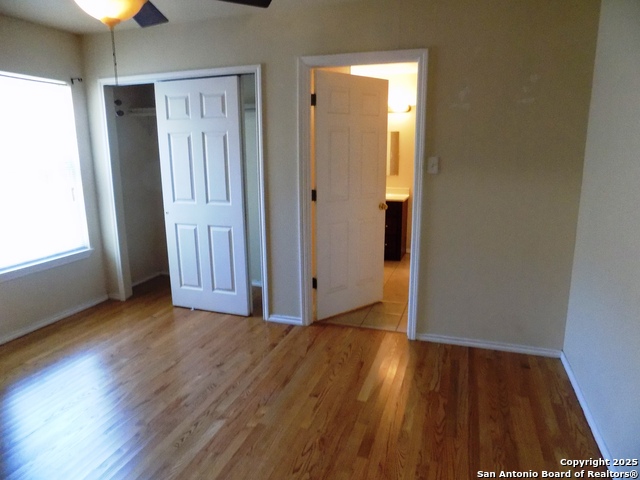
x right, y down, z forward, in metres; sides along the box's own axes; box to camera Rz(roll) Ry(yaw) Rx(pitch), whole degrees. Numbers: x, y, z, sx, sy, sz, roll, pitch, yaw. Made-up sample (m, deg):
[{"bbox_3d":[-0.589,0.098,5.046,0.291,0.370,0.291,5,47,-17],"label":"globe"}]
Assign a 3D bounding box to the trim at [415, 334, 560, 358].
[{"bbox_3d":[1.224,0.776,3.138,0.995,0.060,0.018,4,12,18],"label":"trim"}]

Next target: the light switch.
[{"bbox_3d":[0.805,-0.526,3.013,0.070,0.116,0.012,4,12,18],"label":"light switch"}]

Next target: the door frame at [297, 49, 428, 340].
[{"bbox_3d":[0.308,-0.297,3.276,0.940,2.120,0.120,4,12,18],"label":"door frame"}]

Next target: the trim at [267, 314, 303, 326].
[{"bbox_3d":[-0.293,0.682,3.643,0.318,0.060,0.018,4,12,18],"label":"trim"}]

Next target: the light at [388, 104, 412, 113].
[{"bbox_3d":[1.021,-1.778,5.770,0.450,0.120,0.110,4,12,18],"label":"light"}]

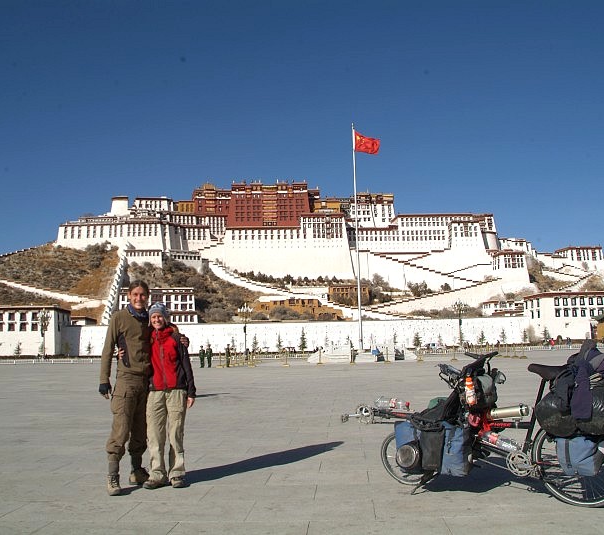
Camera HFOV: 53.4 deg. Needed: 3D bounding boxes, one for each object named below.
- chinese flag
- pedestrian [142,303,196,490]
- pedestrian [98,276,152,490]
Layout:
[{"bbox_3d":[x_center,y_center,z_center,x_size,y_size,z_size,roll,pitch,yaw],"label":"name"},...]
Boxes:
[{"bbox_3d":[6.573,-12.545,60.265,2.600,2.300,0.600,-2,-8,3],"label":"chinese flag"},{"bbox_3d":[-1.201,1.175,5.575,0.500,1.660,0.350,-1,-8,1],"label":"pedestrian"},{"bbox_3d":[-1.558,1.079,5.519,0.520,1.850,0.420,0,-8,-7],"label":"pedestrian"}]

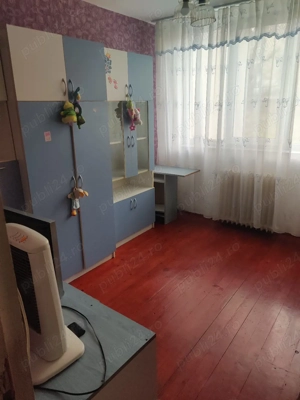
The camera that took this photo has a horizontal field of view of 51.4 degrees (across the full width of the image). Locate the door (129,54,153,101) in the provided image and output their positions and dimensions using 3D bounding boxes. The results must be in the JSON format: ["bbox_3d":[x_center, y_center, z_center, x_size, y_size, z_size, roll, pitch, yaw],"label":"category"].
[{"bbox_3d":[-0.104,-1.323,3.405,0.025,0.470,0.446,10,20,34],"label":"door"}]

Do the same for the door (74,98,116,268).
[{"bbox_3d":[-0.515,-0.124,2.912,0.025,1.516,0.452,10,20,34],"label":"door"}]

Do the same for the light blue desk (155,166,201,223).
[{"bbox_3d":[0.250,-0.065,4.280,0.742,0.695,0.400,10,20,34],"label":"light blue desk"}]

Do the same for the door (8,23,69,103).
[{"bbox_3d":[-0.799,-0.965,2.270,0.025,0.473,0.451,10,20,34],"label":"door"}]

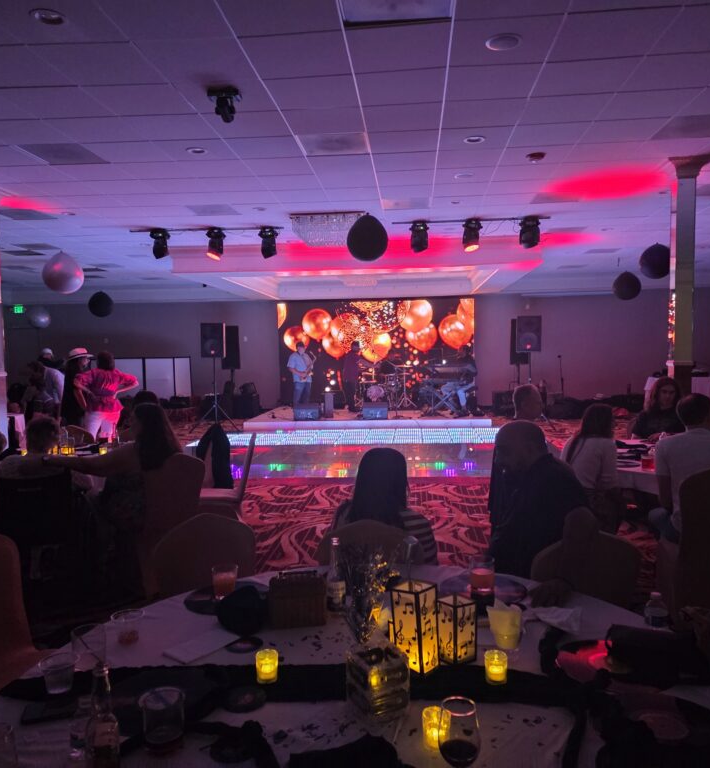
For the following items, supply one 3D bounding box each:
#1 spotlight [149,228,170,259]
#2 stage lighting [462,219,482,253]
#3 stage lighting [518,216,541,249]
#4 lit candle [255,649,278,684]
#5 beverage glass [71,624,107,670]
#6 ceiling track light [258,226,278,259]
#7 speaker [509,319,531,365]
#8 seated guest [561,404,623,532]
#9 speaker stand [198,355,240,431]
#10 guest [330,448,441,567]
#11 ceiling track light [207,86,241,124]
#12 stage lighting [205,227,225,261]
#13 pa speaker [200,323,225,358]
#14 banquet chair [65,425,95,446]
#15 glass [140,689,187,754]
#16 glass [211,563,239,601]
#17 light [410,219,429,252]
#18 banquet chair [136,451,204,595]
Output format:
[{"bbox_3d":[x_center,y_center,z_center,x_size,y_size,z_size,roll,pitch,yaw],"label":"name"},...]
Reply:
[{"bbox_3d":[-2.701,-1.941,9.400,0.270,0.420,0.270,-3,3,-30],"label":"spotlight"},{"bbox_3d":[1.667,-2.075,9.519,0.280,0.430,0.270,-2,3,-20],"label":"stage lighting"},{"bbox_3d":[2.414,-2.100,9.454,0.280,0.410,0.270,-2,3,-20],"label":"stage lighting"},{"bbox_3d":[-0.223,0.722,1.738,0.058,0.066,0.058,-1,3,5],"label":"lit candle"},{"bbox_3d":[-0.715,0.710,1.834,0.090,0.097,0.090,-1,3,5],"label":"beverage glass"},{"bbox_3d":[-1.260,-2.050,9.855,0.280,0.440,0.270,-1,3,5],"label":"ceiling track light"},{"bbox_3d":[3.599,-0.910,14.814,0.420,0.980,0.420,-1,3,11],"label":"speaker"},{"bbox_3d":[1.630,0.734,4.457,0.750,1.240,0.480,-3,3,-41],"label":"seated guest"},{"bbox_3d":[-2.765,0.209,13.363,0.920,1.490,0.860,-1,3,5],"label":"speaker stand"},{"bbox_3d":[0.151,0.841,3.178,0.480,1.170,0.780,-1,3,8],"label":"guest"},{"bbox_3d":[-0.890,-1.894,4.703,0.220,0.220,0.200,-1,3,10],"label":"ceiling track light"},{"bbox_3d":[-1.886,-1.896,9.200,0.260,0.450,0.280,-2,3,-32],"label":"stage lighting"},{"bbox_3d":[-2.995,-0.914,14.400,0.460,0.710,0.400,-1,3,5],"label":"pa speaker"},{"bbox_3d":[-2.594,0.848,6.229,0.450,0.910,0.570,-2,3,-10],"label":"banquet chair"},{"bbox_3d":[-0.406,0.716,1.444,0.094,0.100,0.094,-1,3,5],"label":"glass"},{"bbox_3d":[-0.435,0.661,2.282,0.085,0.102,0.085,-1,3,5],"label":"glass"},{"bbox_3d":[0.891,-2.038,9.400,0.270,0.440,0.270,-3,3,-30],"label":"light"},{"bbox_3d":[-1.351,0.915,4.688,0.460,0.930,0.580,-3,3,-36],"label":"banquet chair"}]

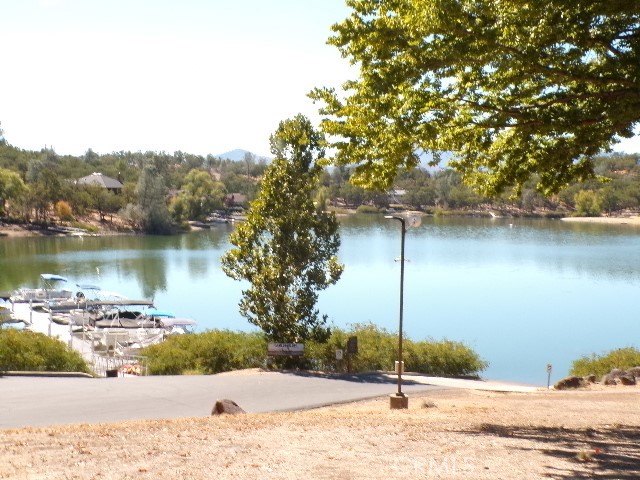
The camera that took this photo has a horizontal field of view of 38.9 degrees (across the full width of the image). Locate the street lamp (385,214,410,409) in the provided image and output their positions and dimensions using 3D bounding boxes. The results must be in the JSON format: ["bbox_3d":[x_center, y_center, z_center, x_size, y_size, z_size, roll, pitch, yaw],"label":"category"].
[{"bbox_3d":[2.686,2.463,31.200,0.870,6.600,0.620,2,3,22],"label":"street lamp"}]

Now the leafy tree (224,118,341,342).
[{"bbox_3d":[-1.904,-0.025,46.000,6.200,12.500,6.000,0,3,0],"label":"leafy tree"}]

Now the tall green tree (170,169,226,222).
[{"bbox_3d":[-32.860,-12.035,245.000,15.000,14.800,14.000,0,3,0],"label":"tall green tree"}]

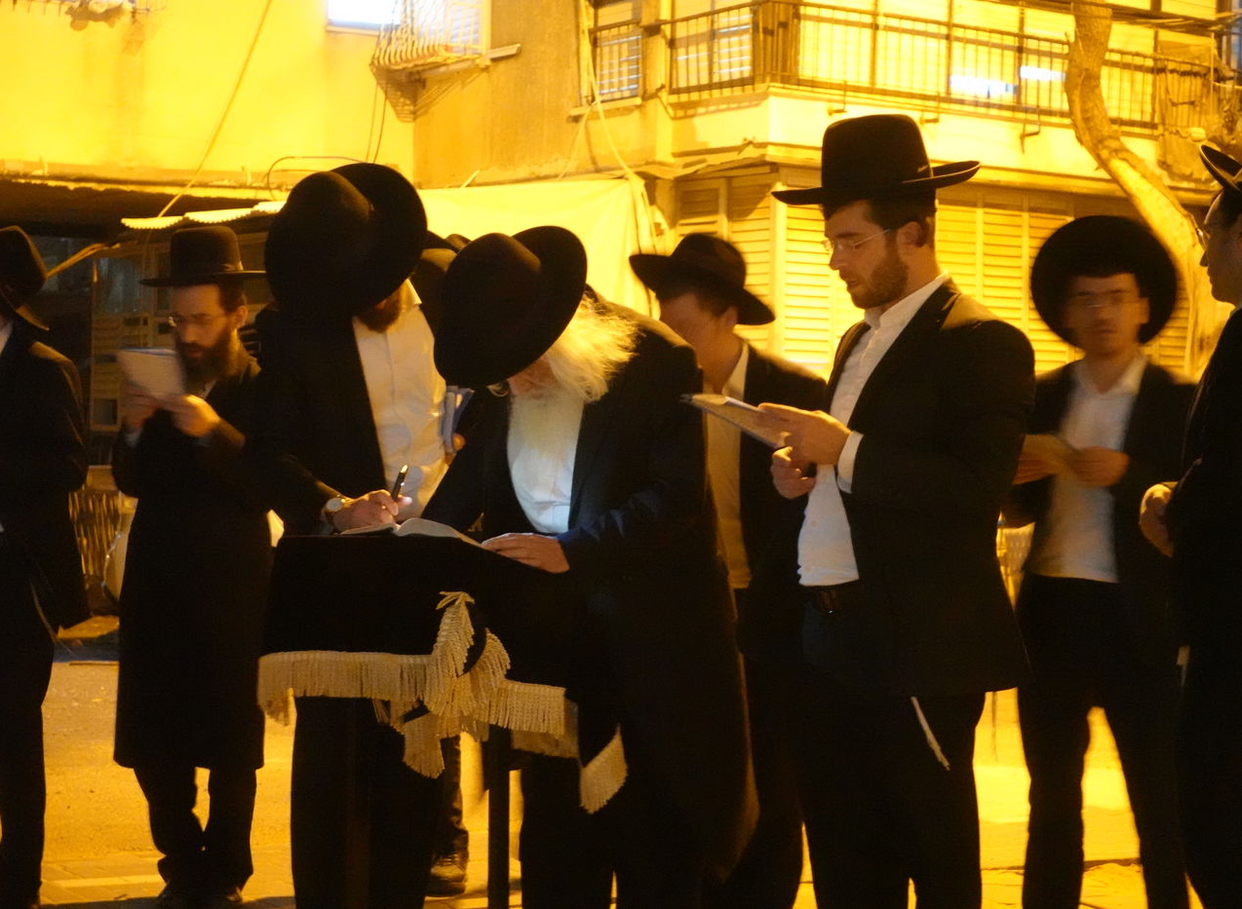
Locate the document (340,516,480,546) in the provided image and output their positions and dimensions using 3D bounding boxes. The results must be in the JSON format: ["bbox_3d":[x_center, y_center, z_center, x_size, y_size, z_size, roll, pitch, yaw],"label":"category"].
[{"bbox_3d":[-0.350,0.155,5.000,0.300,0.040,0.210,0,-14,40],"label":"document"}]

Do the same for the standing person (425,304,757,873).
[{"bbox_3d":[-0.060,0.400,5.150,0.660,1.630,0.580,0,0,-44],"label":"standing person"}]

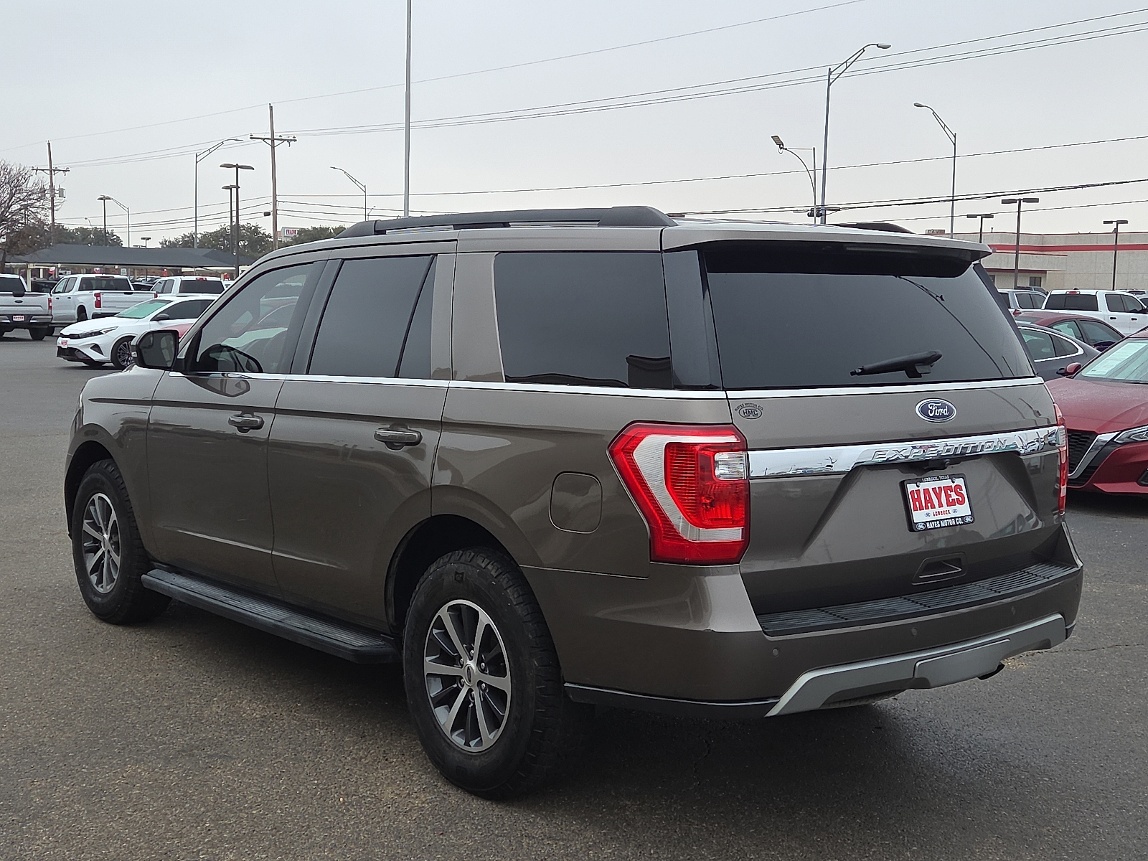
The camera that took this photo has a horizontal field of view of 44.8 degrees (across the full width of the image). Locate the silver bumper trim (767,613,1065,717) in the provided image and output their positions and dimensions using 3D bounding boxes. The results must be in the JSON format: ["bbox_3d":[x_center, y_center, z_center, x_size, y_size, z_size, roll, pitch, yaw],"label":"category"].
[{"bbox_3d":[1.130,0.691,4.203,1.490,0.130,0.120,-3,6,-40],"label":"silver bumper trim"}]

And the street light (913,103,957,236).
[{"bbox_3d":[19.279,-11.438,74.675,3.100,12.200,0.330,-2,6,-30],"label":"street light"}]

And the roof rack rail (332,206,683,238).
[{"bbox_3d":[-0.334,-0.732,5.001,0.065,0.080,1.960,-4,7,-40],"label":"roof rack rail"}]

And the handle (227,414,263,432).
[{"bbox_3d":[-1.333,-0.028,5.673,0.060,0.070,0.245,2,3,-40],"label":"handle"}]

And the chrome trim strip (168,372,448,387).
[{"bbox_3d":[-1.111,-0.202,5.425,0.025,0.030,2.232,-3,5,-39],"label":"chrome trim strip"}]

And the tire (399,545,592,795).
[{"bbox_3d":[-0.263,0.807,4.669,0.280,0.825,0.825,-4,7,-40],"label":"tire"}]

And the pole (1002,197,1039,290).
[{"bbox_3d":[19.804,-7.155,62.301,1.680,6.400,0.400,3,6,18],"label":"pole"}]

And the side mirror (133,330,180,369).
[{"bbox_3d":[-1.800,-0.349,5.969,0.215,0.185,0.150,-3,6,-40],"label":"side mirror"}]

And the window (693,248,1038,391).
[{"bbox_3d":[0.983,-0.352,4.428,1.550,0.450,0.130,-4,-20,-40],"label":"window"}]

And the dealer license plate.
[{"bbox_3d":[1.130,0.219,4.295,0.311,0.165,0.025,-4,0,-40],"label":"dealer license plate"}]

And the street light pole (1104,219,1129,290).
[{"bbox_3d":[30.331,-8.430,78.307,1.420,6.775,0.350,1,5,0],"label":"street light pole"}]

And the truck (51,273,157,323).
[{"bbox_3d":[-15.100,-3.980,44.360,2.060,1.920,5.870,-3,7,-35],"label":"truck"}]

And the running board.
[{"bbox_3d":[-1.312,0.758,5.767,0.170,0.072,2.020,-4,6,-40],"label":"running board"}]

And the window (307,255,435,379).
[{"bbox_3d":[-0.708,-0.409,4.997,0.040,0.445,0.816,14,-5,-40],"label":"window"}]

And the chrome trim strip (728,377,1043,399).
[{"bbox_3d":[1.042,-0.130,4.253,1.555,0.035,0.095,-3,6,-40],"label":"chrome trim strip"}]

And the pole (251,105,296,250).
[{"bbox_3d":[-15.891,-11.248,73.531,2.440,11.727,0.350,-2,6,-30],"label":"pole"}]

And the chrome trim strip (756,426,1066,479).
[{"bbox_3d":[1.081,0.066,4.219,1.525,0.080,0.090,-3,6,-40],"label":"chrome trim strip"}]

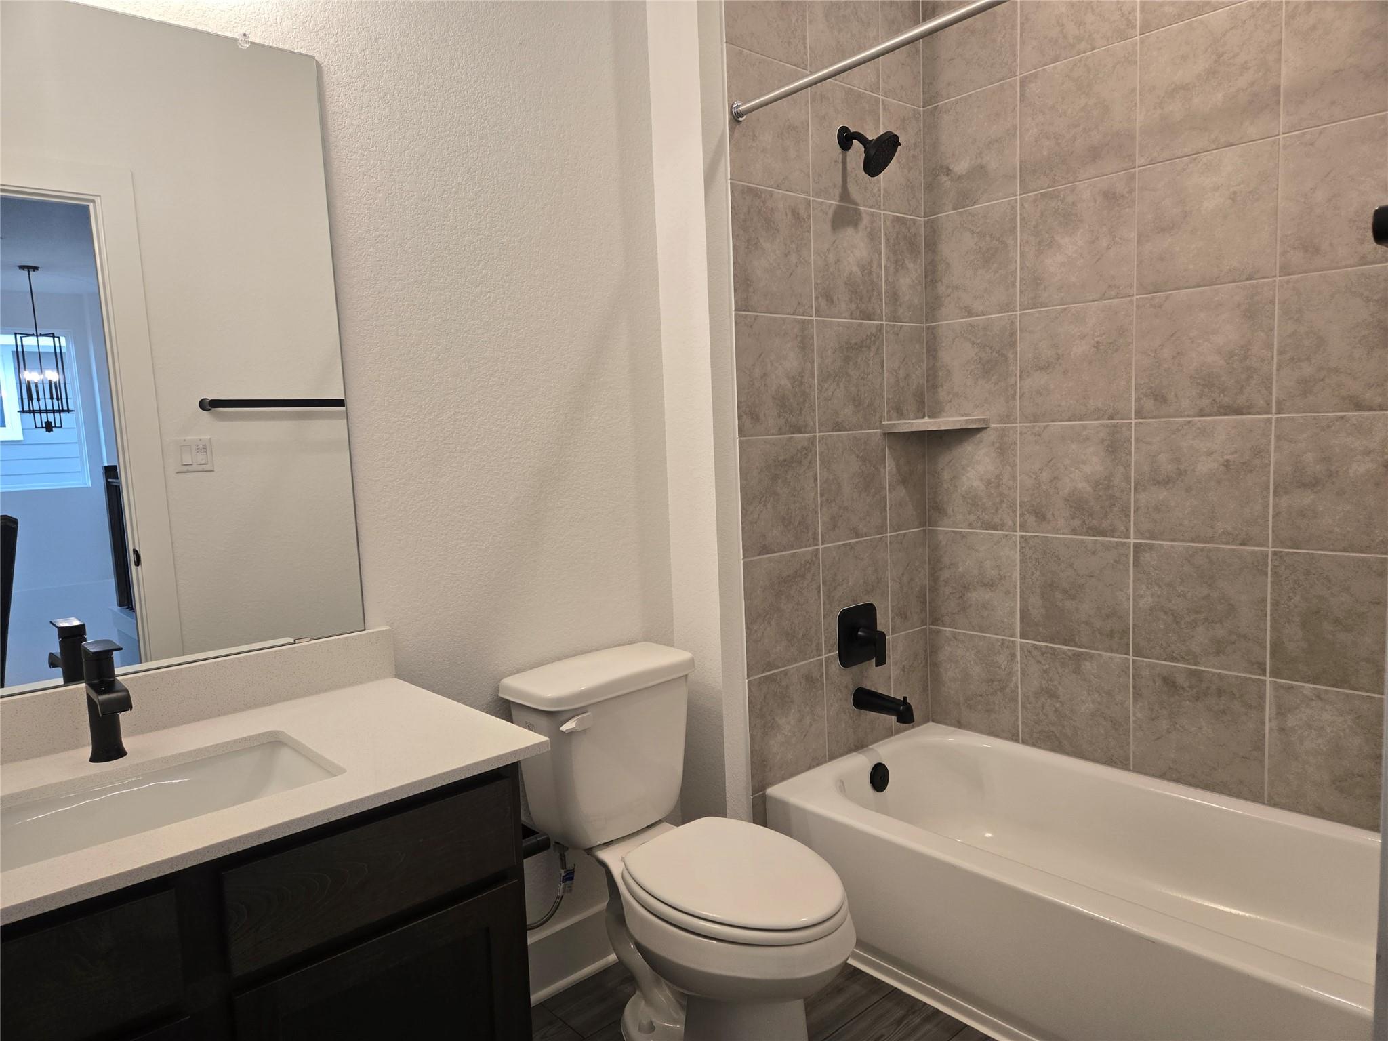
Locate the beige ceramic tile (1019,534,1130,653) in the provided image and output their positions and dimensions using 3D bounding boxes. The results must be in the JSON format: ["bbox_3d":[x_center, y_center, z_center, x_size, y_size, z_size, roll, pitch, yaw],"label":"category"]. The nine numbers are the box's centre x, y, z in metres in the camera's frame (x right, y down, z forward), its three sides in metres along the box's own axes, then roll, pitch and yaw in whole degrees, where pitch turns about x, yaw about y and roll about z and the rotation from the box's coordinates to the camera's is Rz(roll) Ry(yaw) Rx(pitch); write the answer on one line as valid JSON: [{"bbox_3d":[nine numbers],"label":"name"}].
[{"bbox_3d":[1.034,0.198,2.506,0.010,0.305,0.312,-8,8,-41],"label":"beige ceramic tile"}]

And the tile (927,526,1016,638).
[{"bbox_3d":[0.826,0.182,2.728,0.010,0.304,0.301,-8,8,-41],"label":"tile"}]

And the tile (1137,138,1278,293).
[{"bbox_3d":[1.201,-0.701,2.167,0.010,0.304,0.309,-8,8,-41],"label":"tile"}]

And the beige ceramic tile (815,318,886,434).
[{"bbox_3d":[0.437,-0.403,2.561,0.300,0.305,0.010,-8,8,-41],"label":"beige ceramic tile"}]

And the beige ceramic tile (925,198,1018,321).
[{"bbox_3d":[0.792,-0.736,2.640,0.010,0.305,0.301,-8,8,-41],"label":"beige ceramic tile"}]

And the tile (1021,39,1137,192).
[{"bbox_3d":[0.997,-1.039,2.409,0.010,0.307,0.312,-8,8,-41],"label":"tile"}]

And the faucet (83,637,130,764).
[{"bbox_3d":[-0.917,0.290,1.444,0.051,0.190,0.129,-8,8,-41],"label":"faucet"}]

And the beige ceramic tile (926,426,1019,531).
[{"bbox_3d":[0.817,-0.124,2.705,0.010,0.305,0.301,-8,8,-41],"label":"beige ceramic tile"}]

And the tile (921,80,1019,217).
[{"bbox_3d":[0.776,-1.038,2.599,0.010,0.304,0.301,-8,8,-41],"label":"tile"}]

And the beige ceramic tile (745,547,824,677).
[{"bbox_3d":[0.236,0.239,2.418,0.292,0.304,0.010,-8,8,-41],"label":"beige ceramic tile"}]

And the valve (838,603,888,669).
[{"bbox_3d":[0.493,0.327,2.574,0.169,0.172,0.107,-8,8,-41],"label":"valve"}]

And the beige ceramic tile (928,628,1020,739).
[{"bbox_3d":[0.842,0.486,2.770,0.010,0.302,0.301,-8,8,-41],"label":"beige ceramic tile"}]

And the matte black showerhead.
[{"bbox_3d":[0.466,-0.980,2.425,0.114,0.155,0.172,-8,8,-41],"label":"matte black showerhead"}]

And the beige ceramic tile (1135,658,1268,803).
[{"bbox_3d":[1.254,0.519,2.302,0.010,0.300,0.310,-8,8,-41],"label":"beige ceramic tile"}]

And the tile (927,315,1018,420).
[{"bbox_3d":[0.814,-0.435,2.708,0.010,0.307,0.306,-8,8,-41],"label":"tile"}]

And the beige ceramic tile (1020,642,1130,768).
[{"bbox_3d":[1.043,0.501,2.529,0.010,0.299,0.311,-8,8,-41],"label":"beige ceramic tile"}]

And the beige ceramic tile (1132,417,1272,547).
[{"bbox_3d":[1.228,-0.091,2.237,0.010,0.305,0.310,-8,8,-41],"label":"beige ceramic tile"}]

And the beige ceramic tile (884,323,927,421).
[{"bbox_3d":[0.633,-0.434,2.762,0.185,0.307,0.010,-8,8,-41],"label":"beige ceramic tile"}]

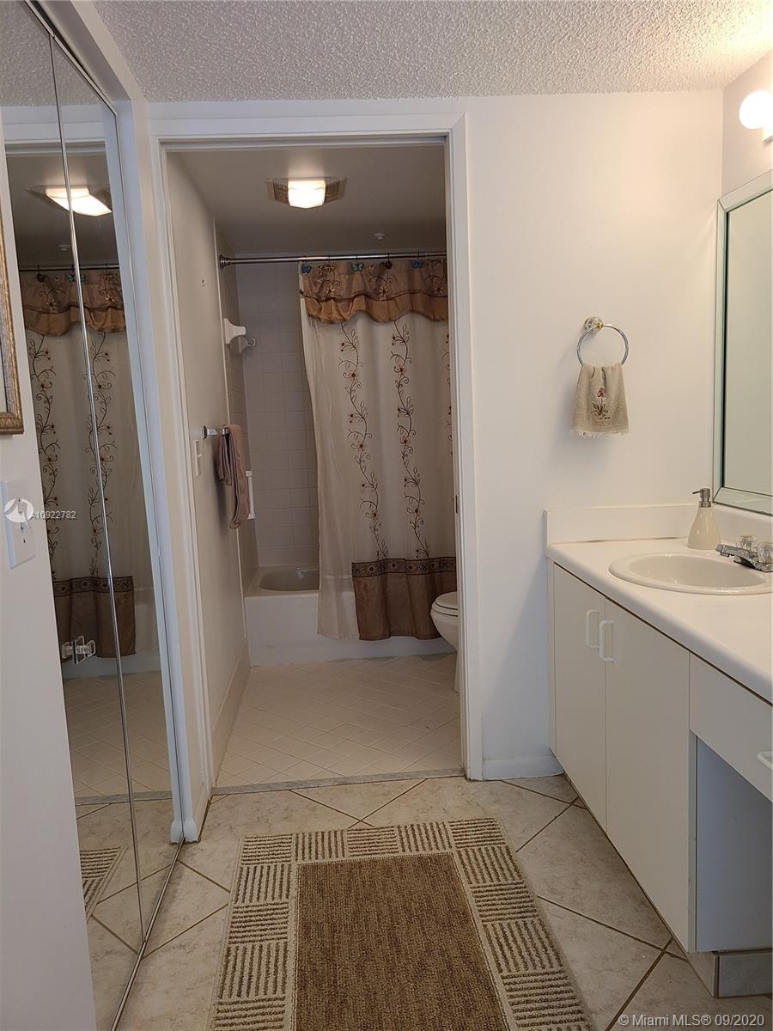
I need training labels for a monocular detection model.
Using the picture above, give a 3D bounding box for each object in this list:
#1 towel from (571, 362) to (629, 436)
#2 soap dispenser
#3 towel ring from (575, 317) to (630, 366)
[{"bbox_3d":[0.647,-0.351,2.349,0.179,0.222,0.050,-3,7,-4],"label":"towel"},{"bbox_3d":[0.944,0.009,2.294,0.092,0.173,0.092,-3,7,-4],"label":"soap dispenser"},{"bbox_3d":[0.651,-0.511,2.350,0.158,0.178,0.062,-3,7,-4],"label":"towel ring"}]

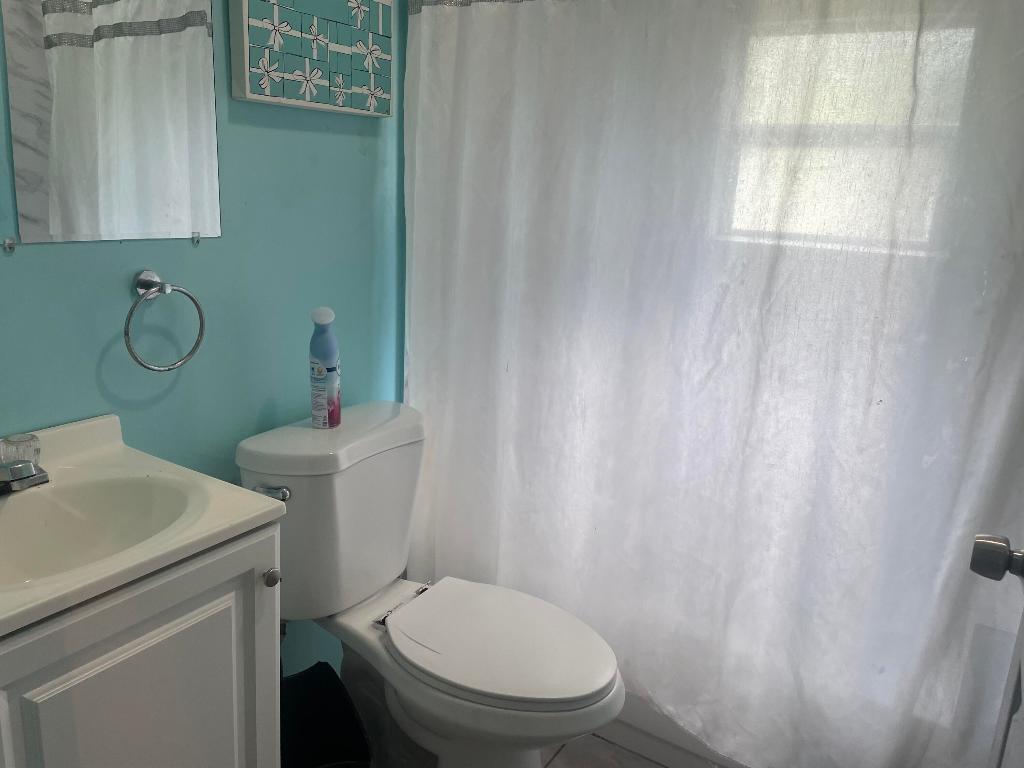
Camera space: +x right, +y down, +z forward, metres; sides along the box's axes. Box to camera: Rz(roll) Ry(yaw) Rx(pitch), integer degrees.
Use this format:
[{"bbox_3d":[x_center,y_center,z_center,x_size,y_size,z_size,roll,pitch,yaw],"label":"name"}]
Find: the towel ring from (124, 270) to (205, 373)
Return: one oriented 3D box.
[{"bbox_3d":[-0.580,-0.103,1.263,0.062,0.161,0.143,12,17,31],"label":"towel ring"}]

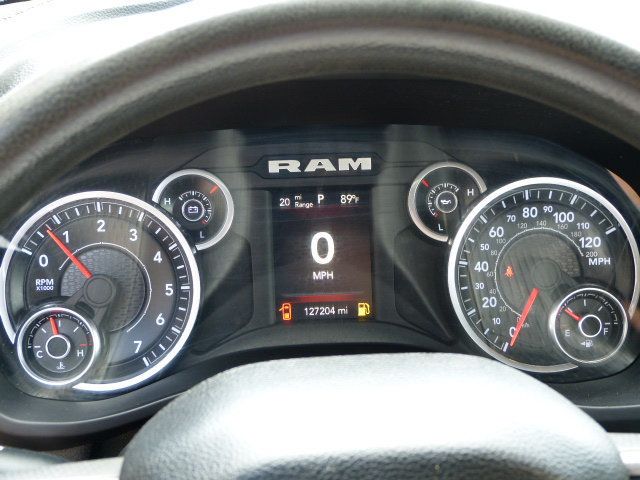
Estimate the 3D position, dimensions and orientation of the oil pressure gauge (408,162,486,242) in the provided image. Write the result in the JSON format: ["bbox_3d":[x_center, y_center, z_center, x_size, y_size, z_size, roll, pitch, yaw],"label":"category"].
[{"bbox_3d":[0.071,-0.021,0.650,0.044,0.044,0.020,-2,2,0],"label":"oil pressure gauge"}]

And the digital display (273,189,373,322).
[{"bbox_3d":[0.001,0.008,0.635,0.053,0.072,0.010,-2,3,-3],"label":"digital display"}]

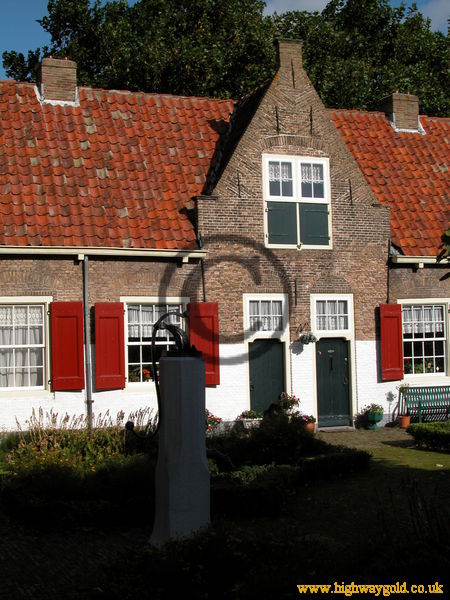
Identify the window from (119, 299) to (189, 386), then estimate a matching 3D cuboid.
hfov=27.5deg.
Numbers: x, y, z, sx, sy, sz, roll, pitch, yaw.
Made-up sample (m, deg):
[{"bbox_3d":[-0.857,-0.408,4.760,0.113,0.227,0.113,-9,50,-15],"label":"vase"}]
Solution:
[{"bbox_3d":[-1.333,0.805,17.686,1.384,1.734,0.140,0,-3,-24],"label":"window"}]

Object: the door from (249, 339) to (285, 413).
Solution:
[{"bbox_3d":[0.863,1.683,18.736,0.754,1.778,0.070,0,-3,-22],"label":"door"}]

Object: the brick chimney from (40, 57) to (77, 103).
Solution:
[{"bbox_3d":[-3.769,-4.814,20.532,0.760,0.983,0.600,0,-3,-24],"label":"brick chimney"}]

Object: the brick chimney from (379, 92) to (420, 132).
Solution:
[{"bbox_3d":[4.515,-4.840,23.792,0.799,0.806,0.680,0,-3,-22],"label":"brick chimney"}]

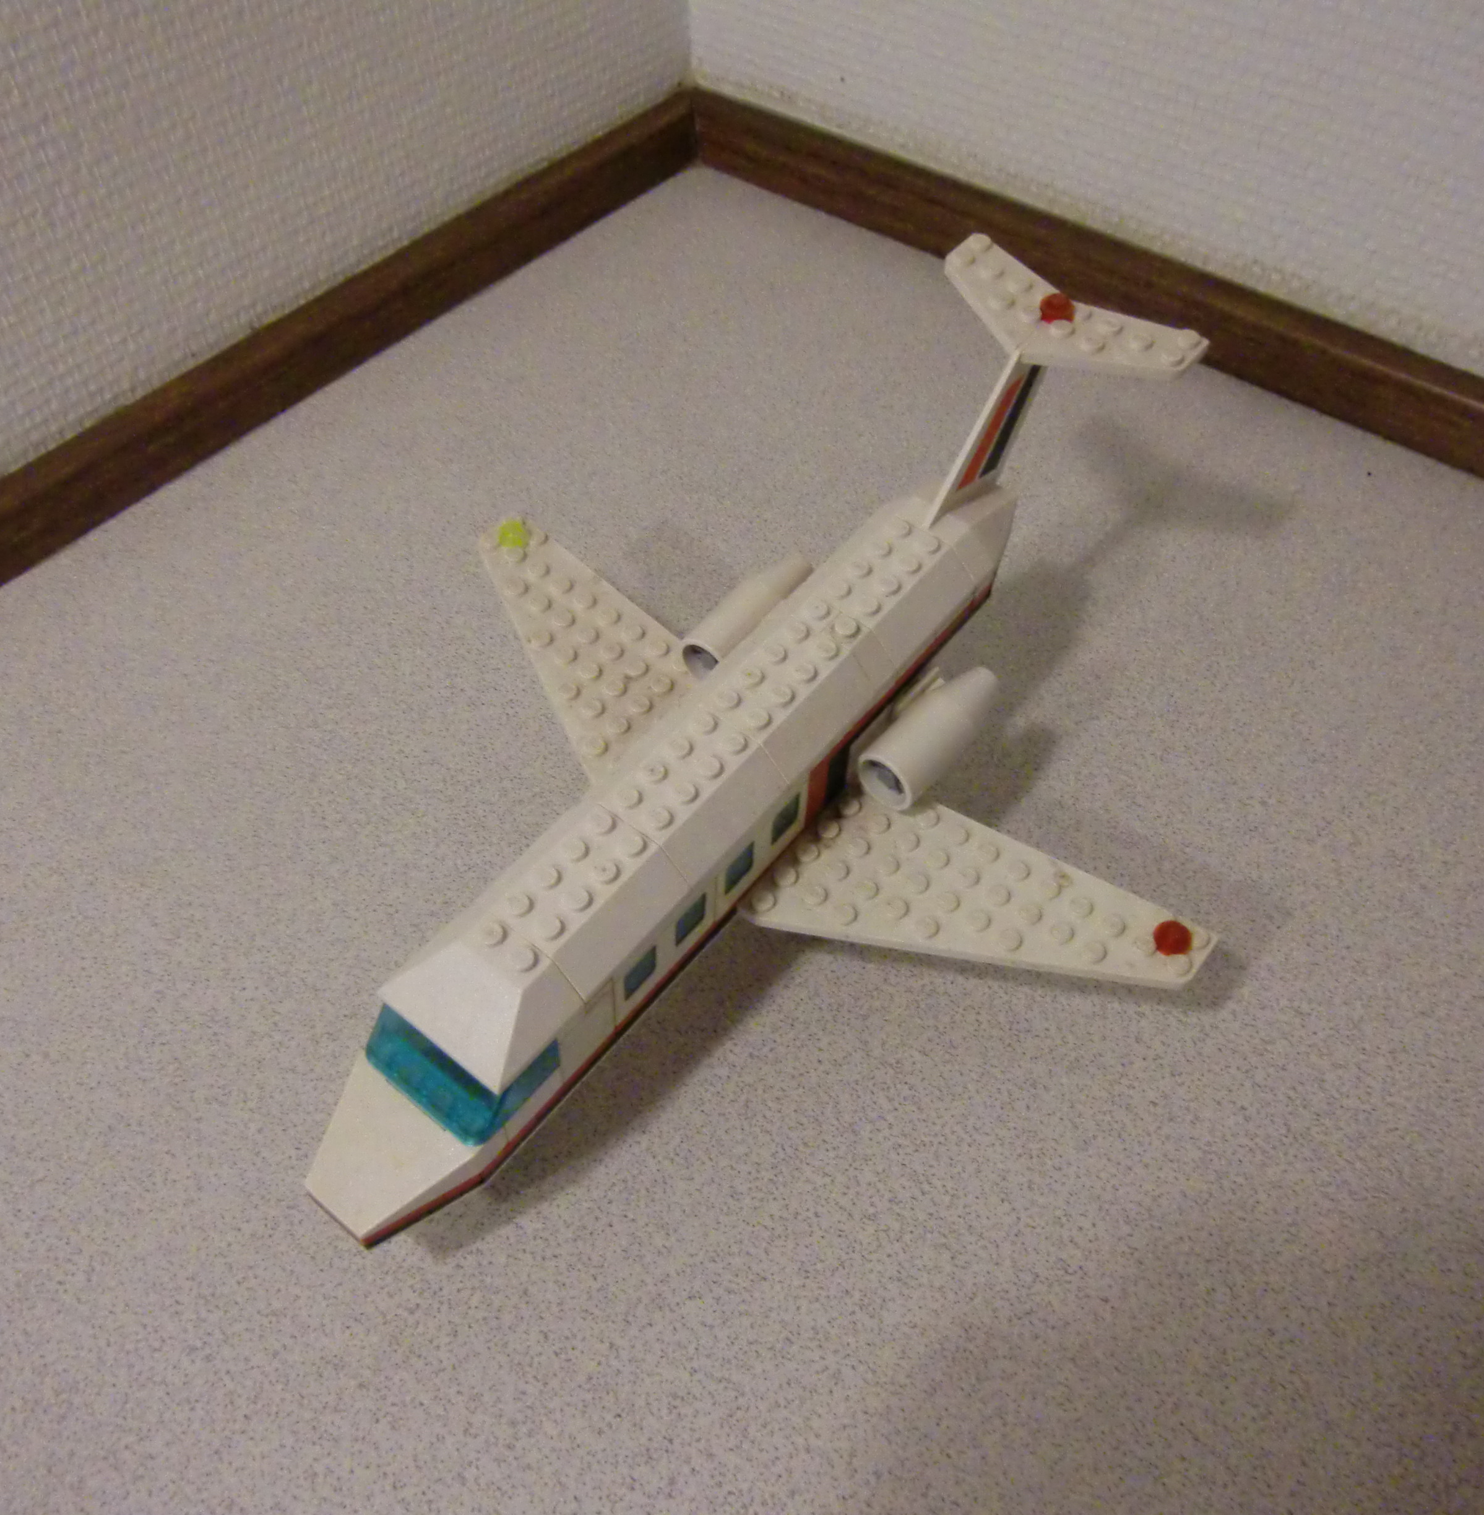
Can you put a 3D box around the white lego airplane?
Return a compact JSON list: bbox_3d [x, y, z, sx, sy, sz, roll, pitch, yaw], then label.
[{"bbox_3d":[0.004,-0.008,0.305,0.208,0.088,0.258,32,59,22],"label":"white lego airplane"}]

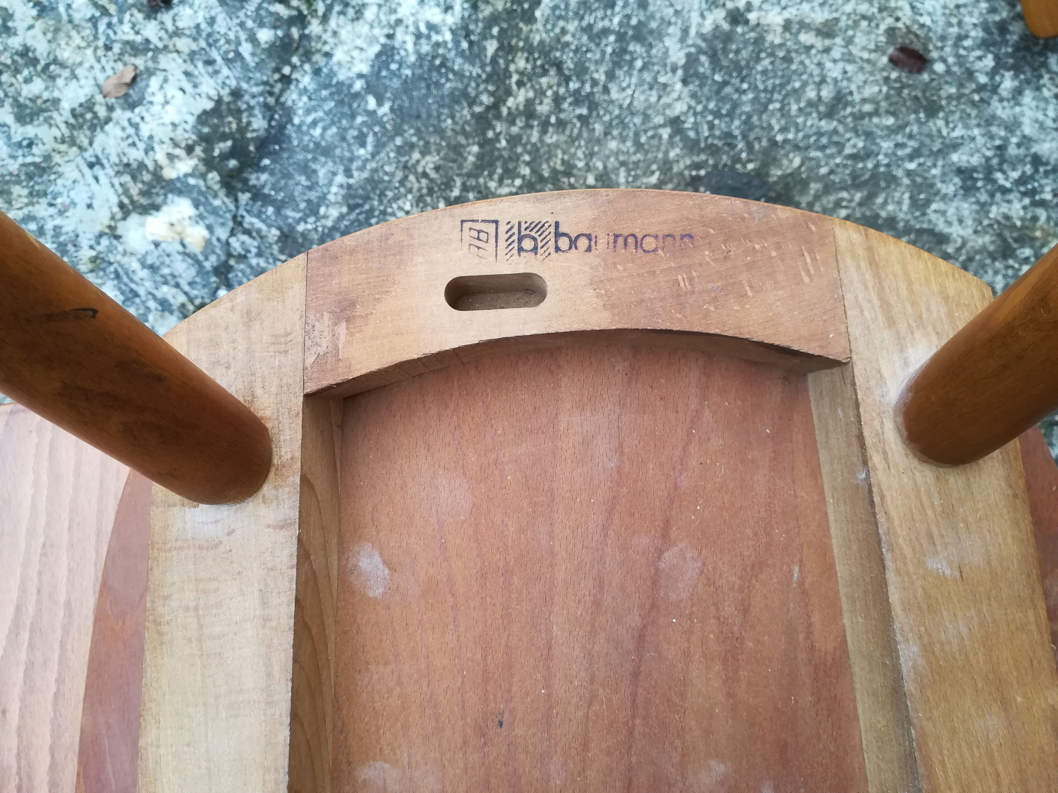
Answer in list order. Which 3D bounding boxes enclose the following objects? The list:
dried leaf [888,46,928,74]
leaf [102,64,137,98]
[{"bbox_3d":[0.444,-0.395,0.931,0.041,0.010,0.032,32,75,12],"label":"dried leaf"},{"bbox_3d":[-0.497,-0.383,0.966,0.032,0.010,0.053,17,72,8],"label":"leaf"}]

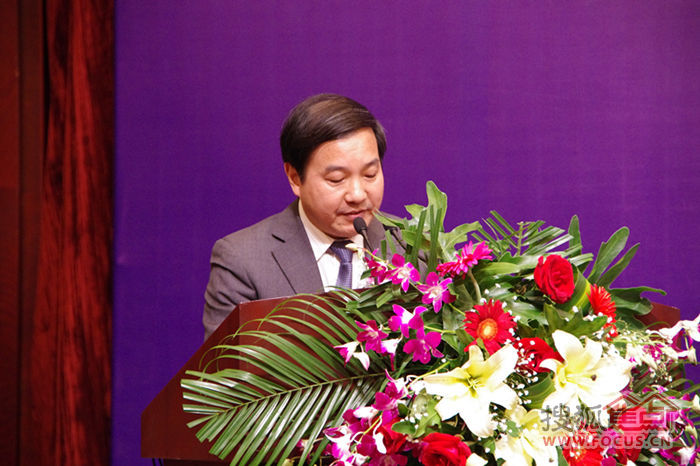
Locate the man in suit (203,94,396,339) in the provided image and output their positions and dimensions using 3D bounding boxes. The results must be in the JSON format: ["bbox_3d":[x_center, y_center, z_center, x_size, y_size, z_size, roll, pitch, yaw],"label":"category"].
[{"bbox_3d":[-0.052,0.584,4.434,0.500,1.650,0.360,1,-4,-25],"label":"man in suit"}]

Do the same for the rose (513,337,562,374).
[{"bbox_3d":[0.284,0.186,3.860,0.070,0.062,0.056,0,-3,0],"label":"rose"}]

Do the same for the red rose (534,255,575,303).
[{"bbox_3d":[0.315,0.070,3.950,0.062,0.073,0.060,1,-4,-25],"label":"red rose"}]

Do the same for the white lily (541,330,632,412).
[{"bbox_3d":[0.353,0.207,3.830,0.120,0.120,0.085,2,-4,-30],"label":"white lily"}]

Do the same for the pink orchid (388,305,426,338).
[{"bbox_3d":[0.087,0.135,3.900,0.056,0.052,0.035,0,-3,-8],"label":"pink orchid"}]

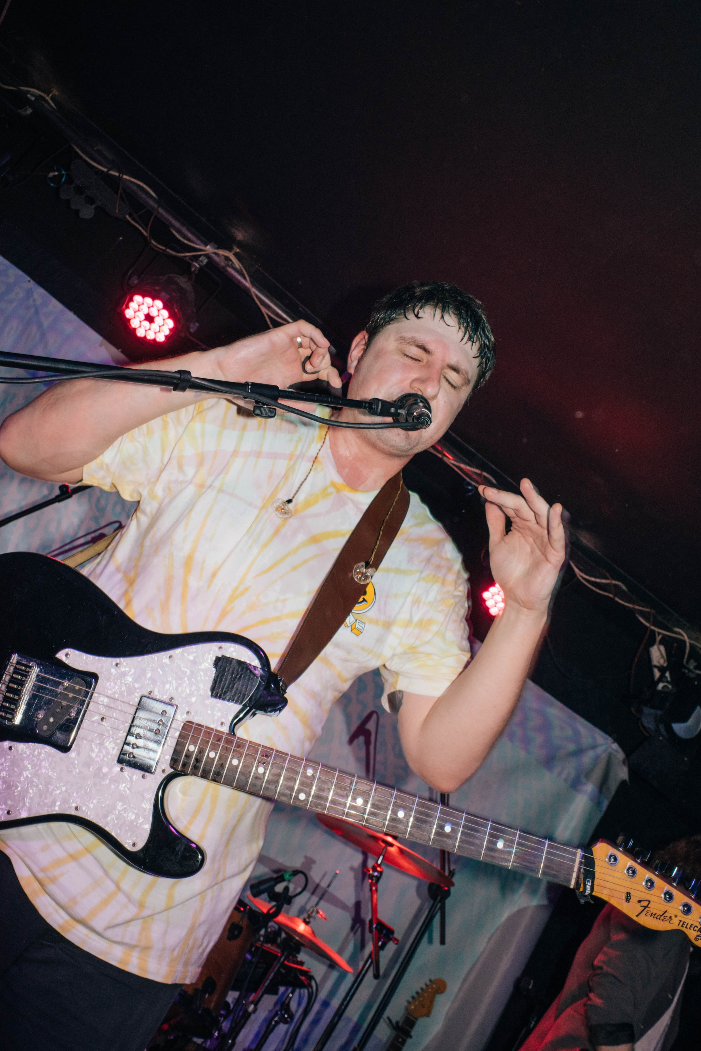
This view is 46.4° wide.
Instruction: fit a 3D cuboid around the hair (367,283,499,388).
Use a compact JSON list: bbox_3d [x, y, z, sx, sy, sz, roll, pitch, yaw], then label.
[{"bbox_3d":[0.113,-0.261,1.160,0.180,0.155,0.190,27,1,-17],"label":"hair"}]

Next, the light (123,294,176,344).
[{"bbox_3d":[-0.580,-0.647,2.460,0.185,0.125,0.185,43,-50,-19],"label":"light"}]

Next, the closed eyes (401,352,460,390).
[{"bbox_3d":[0.104,-0.206,1.088,0.093,0.025,0.027,27,1,-17],"label":"closed eyes"}]

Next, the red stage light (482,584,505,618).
[{"bbox_3d":[0.515,0.213,2.643,0.185,0.125,0.185,38,-53,-5],"label":"red stage light"}]

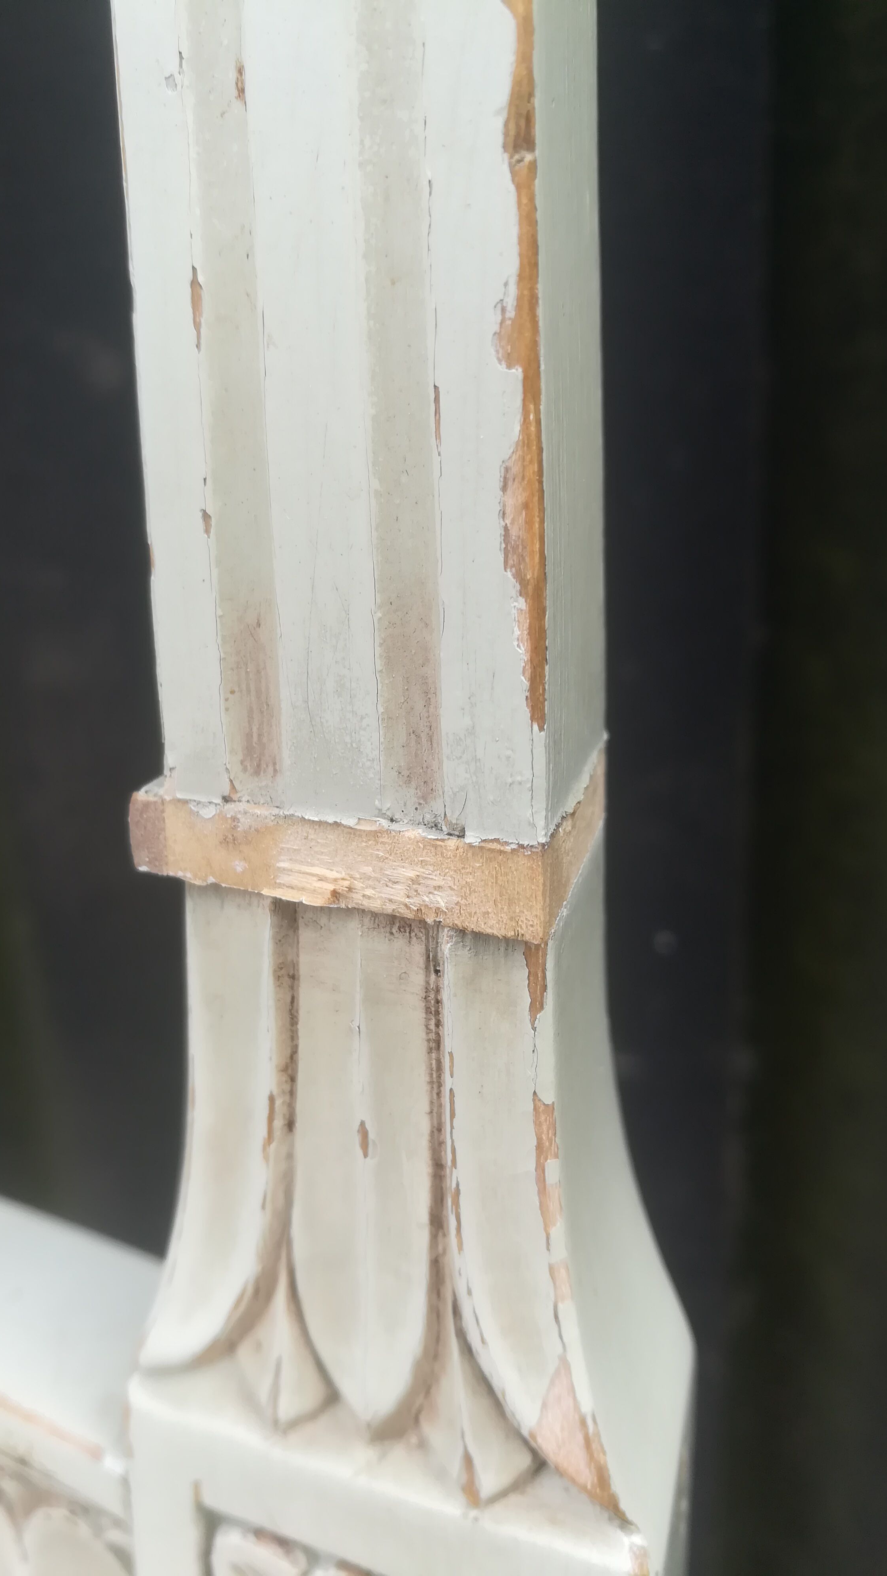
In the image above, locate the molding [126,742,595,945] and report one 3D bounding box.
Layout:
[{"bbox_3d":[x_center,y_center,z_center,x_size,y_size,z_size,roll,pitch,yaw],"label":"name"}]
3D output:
[{"bbox_3d":[-0.008,0.002,0.155,0.052,0.012,0.036,7,24,17],"label":"molding"}]

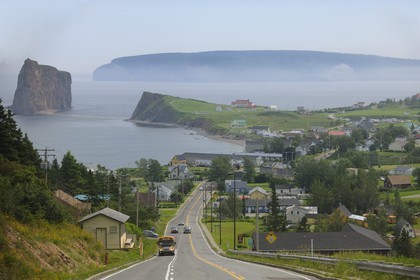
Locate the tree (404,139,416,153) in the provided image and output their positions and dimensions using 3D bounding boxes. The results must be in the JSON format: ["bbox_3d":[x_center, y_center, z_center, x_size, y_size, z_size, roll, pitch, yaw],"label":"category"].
[{"bbox_3d":[141.121,4.012,780.000,8.300,9.600,8.300,0,4,0],"label":"tree"}]

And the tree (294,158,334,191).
[{"bbox_3d":[52.620,17.620,558.000,19.500,16.000,17.000,0,4,0],"label":"tree"}]

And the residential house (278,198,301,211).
[{"bbox_3d":[29.584,24.603,415.000,9.000,4.900,8.000,0,4,0],"label":"residential house"}]

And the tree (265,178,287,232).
[{"bbox_3d":[17.910,17.910,303.000,6.000,14.600,6.000,0,4,0],"label":"tree"}]

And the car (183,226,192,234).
[{"bbox_3d":[-5.430,22.100,270.000,1.850,1.550,4.600,0,-3,-1],"label":"car"}]

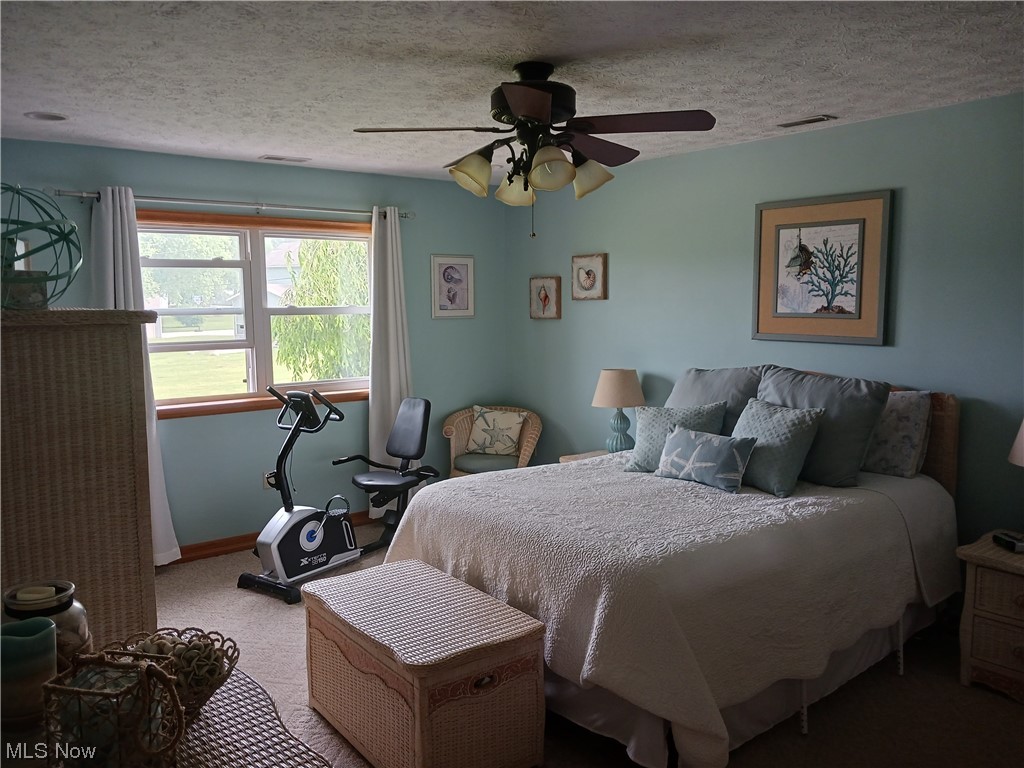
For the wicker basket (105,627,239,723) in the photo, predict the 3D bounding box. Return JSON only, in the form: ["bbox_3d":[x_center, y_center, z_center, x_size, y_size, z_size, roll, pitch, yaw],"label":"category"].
[{"bbox_3d":[-0.691,0.613,1.643,0.255,0.125,0.255,-5,8,-37],"label":"wicker basket"}]

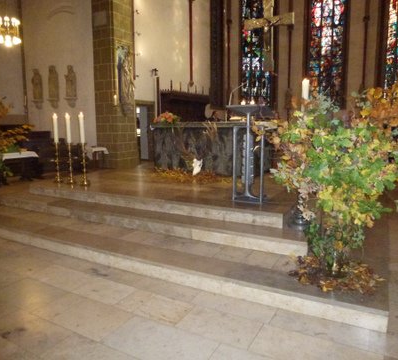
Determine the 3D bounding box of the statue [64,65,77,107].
[{"bbox_3d":[-3.981,-2.928,10.311,0.400,1.250,0.280,5,9,26],"label":"statue"}]

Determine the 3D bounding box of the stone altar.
[{"bbox_3d":[0.281,-0.736,7.506,2.600,1.060,1.120,5,9,26],"label":"stone altar"}]

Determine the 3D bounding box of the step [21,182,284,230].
[{"bbox_3d":[-0.820,0.281,4.707,4.060,0.157,0.380,5,9,26],"label":"step"}]

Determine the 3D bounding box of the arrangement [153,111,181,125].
[{"bbox_3d":[-0.705,-1.404,7.474,0.520,0.310,0.400,5,9,26],"label":"arrangement"}]

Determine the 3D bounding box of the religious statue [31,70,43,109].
[{"bbox_3d":[-5.322,-3.015,10.968,0.380,1.250,0.280,5,9,26],"label":"religious statue"}]

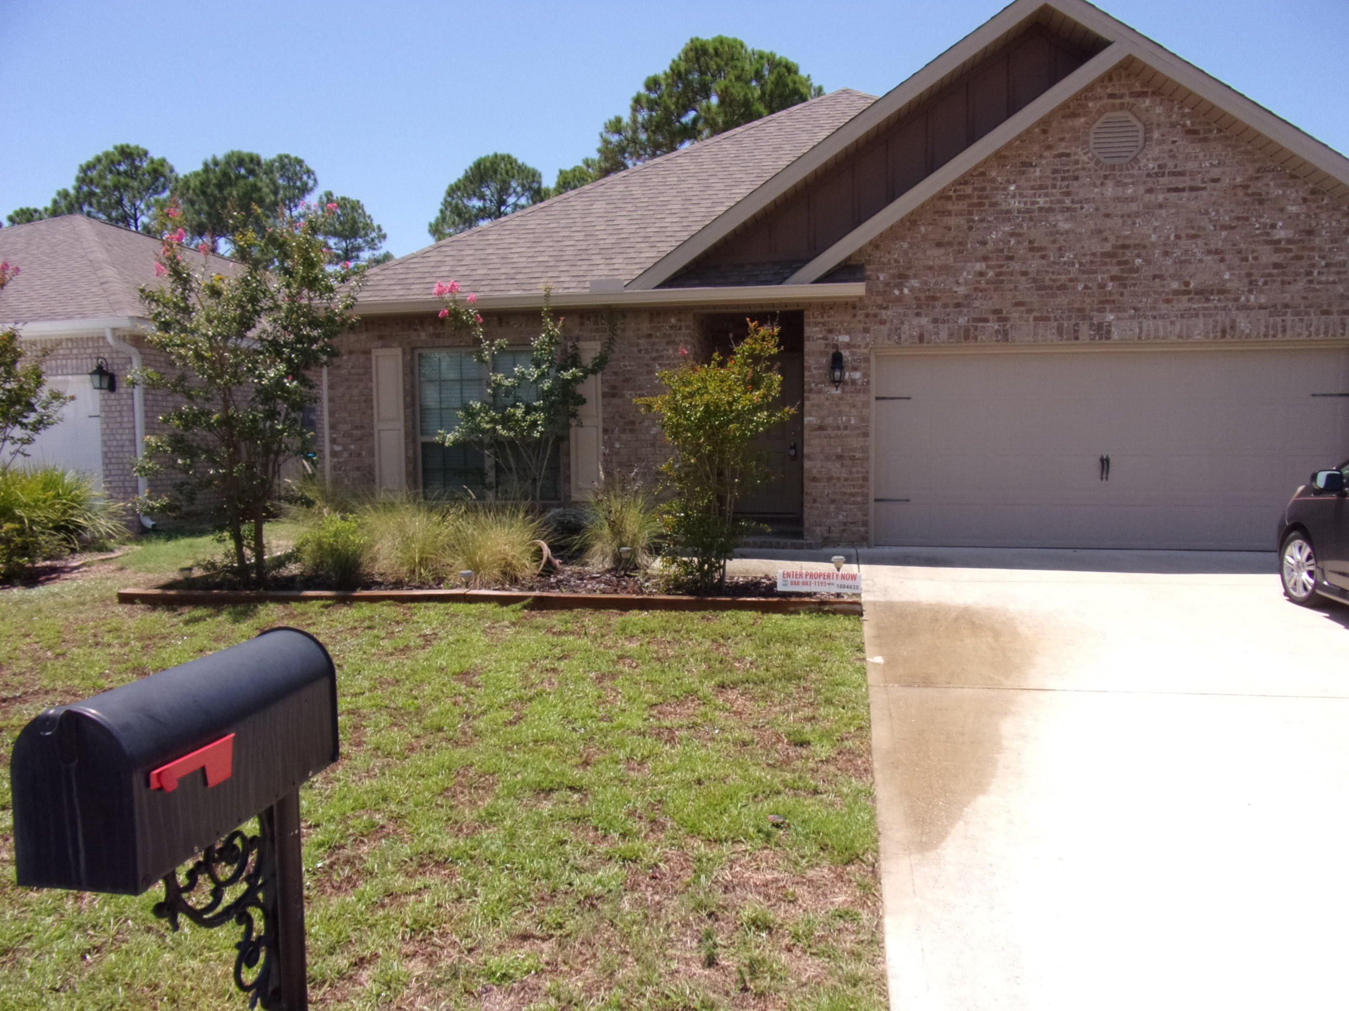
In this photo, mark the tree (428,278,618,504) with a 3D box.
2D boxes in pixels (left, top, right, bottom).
[{"bbox_3d":[-1.603,-0.921,9.950,1.850,2.914,1.550,0,4,9],"label":"tree"}]

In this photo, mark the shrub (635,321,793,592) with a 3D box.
[{"bbox_3d":[0.346,-0.462,8.200,1.350,2.332,1.300,0,4,9],"label":"shrub"}]

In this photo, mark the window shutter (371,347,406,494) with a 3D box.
[{"bbox_3d":[-3.429,-0.953,11.207,0.380,1.820,0.050,0,4,9],"label":"window shutter"}]

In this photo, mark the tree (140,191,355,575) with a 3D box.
[{"bbox_3d":[-3.838,-0.995,8.400,1.850,3.462,1.750,0,4,9],"label":"tree"}]

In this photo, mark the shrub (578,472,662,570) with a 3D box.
[{"bbox_3d":[-0.537,0.143,9.250,0.840,0.961,0.820,0,4,9],"label":"shrub"}]

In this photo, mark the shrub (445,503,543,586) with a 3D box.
[{"bbox_3d":[-1.623,0.347,8.500,0.900,0.721,0.880,0,4,9],"label":"shrub"}]

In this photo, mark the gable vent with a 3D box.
[{"bbox_3d":[4.599,-3.817,9.715,0.550,0.550,0.060,0,4,9],"label":"gable vent"}]

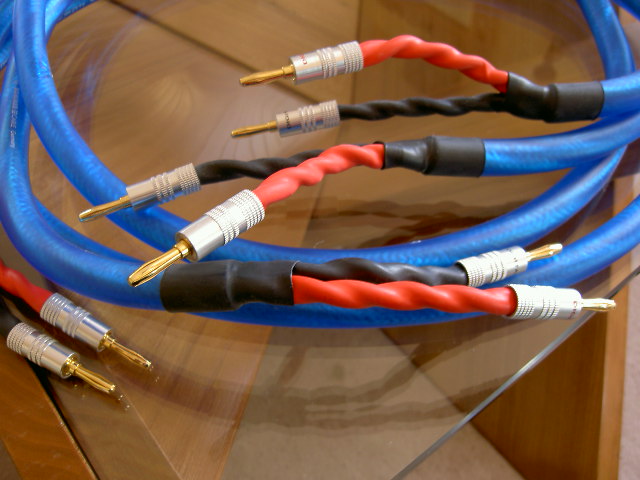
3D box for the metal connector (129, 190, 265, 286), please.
[{"bbox_3d":[-0.034,0.000,0.175,0.010,0.010,0.044,36,53,24],"label":"metal connector"}]

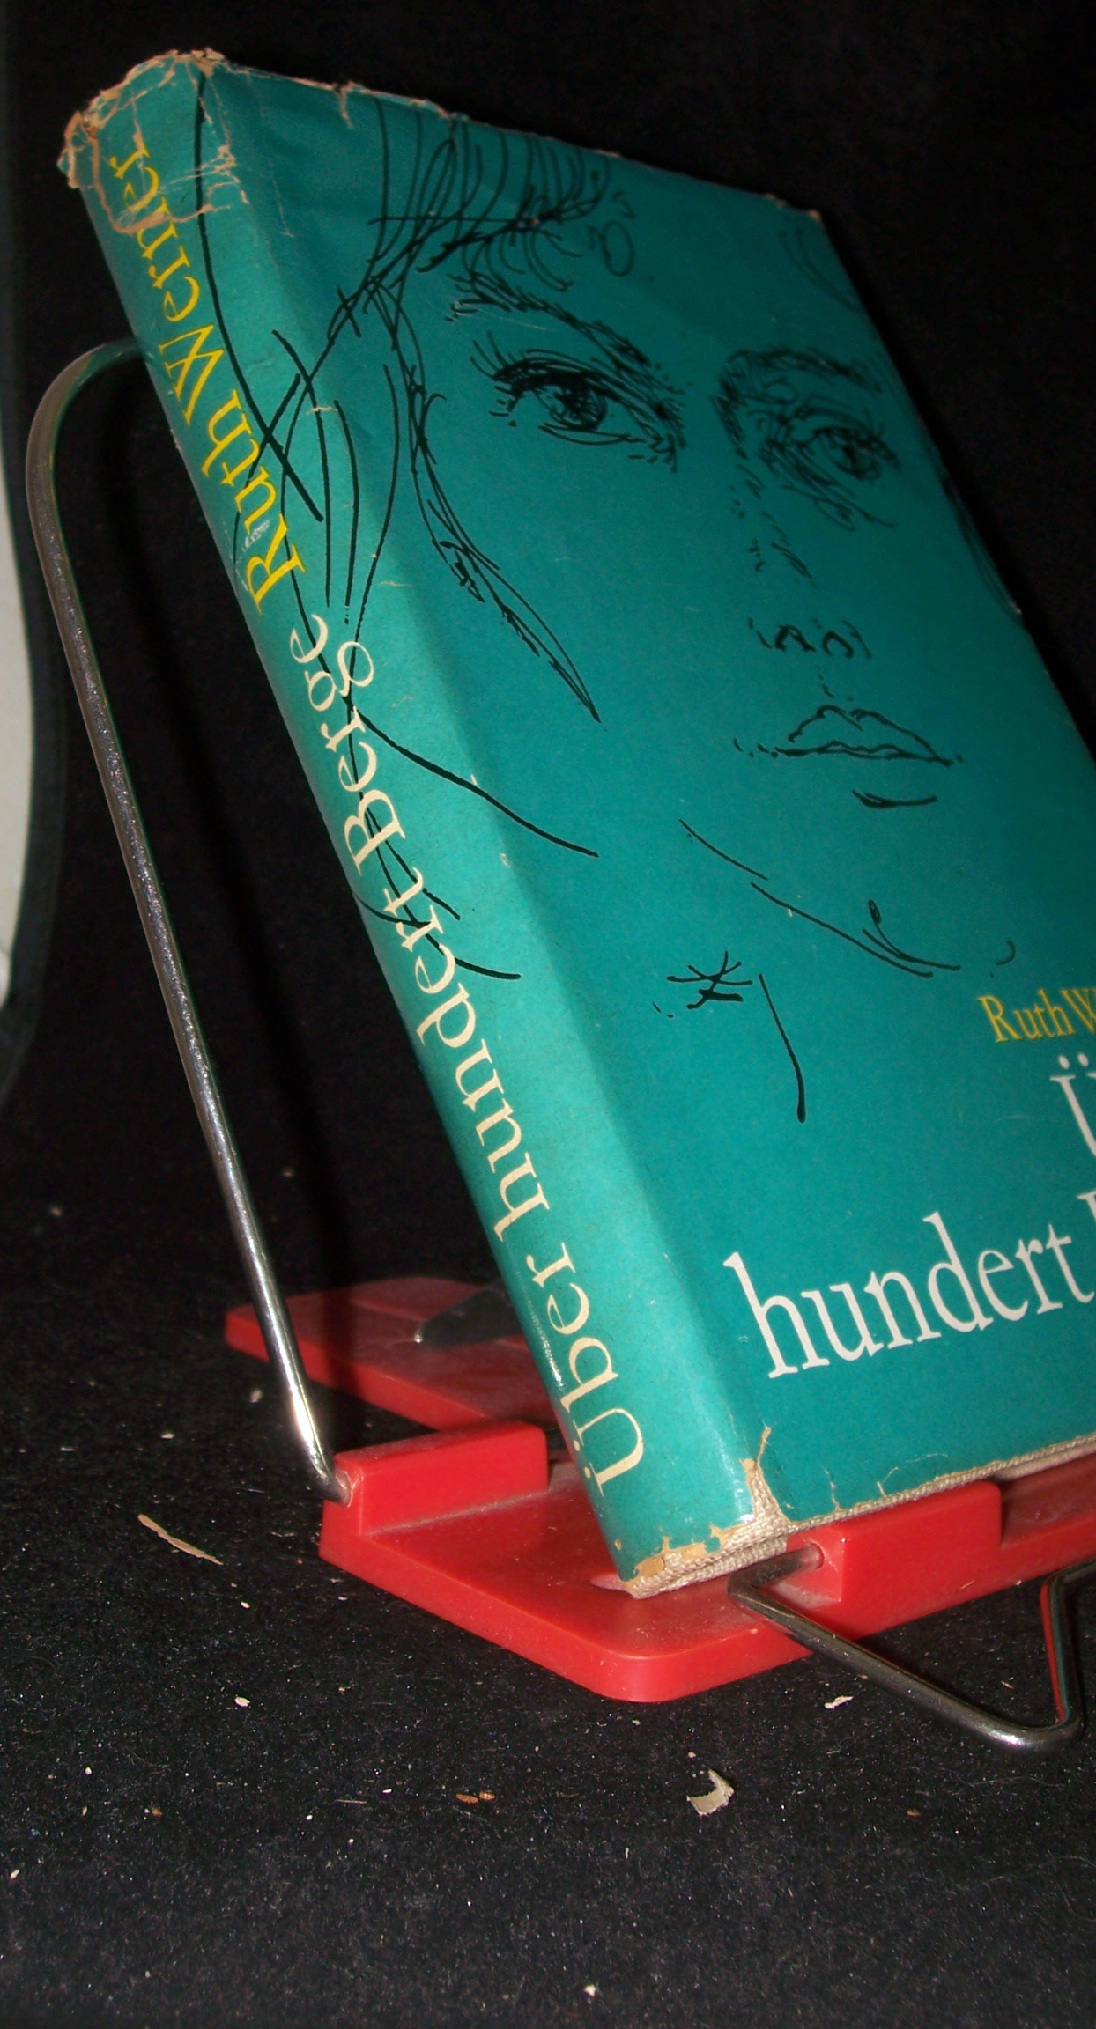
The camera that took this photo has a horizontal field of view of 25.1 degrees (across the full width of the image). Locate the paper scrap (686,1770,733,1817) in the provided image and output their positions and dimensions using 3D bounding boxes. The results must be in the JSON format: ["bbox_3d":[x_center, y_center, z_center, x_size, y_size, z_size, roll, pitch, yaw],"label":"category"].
[{"bbox_3d":[0.016,0.074,0.236,0.004,0.002,0.007,5,9,12],"label":"paper scrap"}]

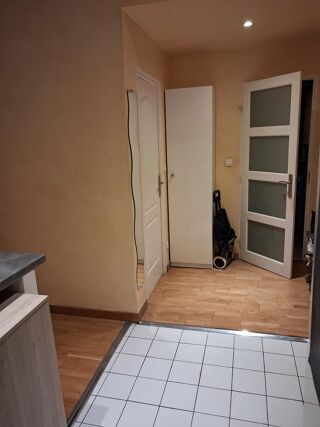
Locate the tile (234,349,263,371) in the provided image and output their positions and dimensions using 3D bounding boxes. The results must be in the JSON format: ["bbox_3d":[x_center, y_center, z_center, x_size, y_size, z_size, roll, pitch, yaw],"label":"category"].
[{"bbox_3d":[0.615,1.022,2.316,0.200,0.010,0.200,1,15,14],"label":"tile"}]

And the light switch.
[{"bbox_3d":[0.796,-0.588,3.840,0.083,0.083,0.013,1,15,14],"label":"light switch"}]

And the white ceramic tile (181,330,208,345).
[{"bbox_3d":[0.272,0.975,2.619,0.200,0.010,0.174,1,15,14],"label":"white ceramic tile"}]

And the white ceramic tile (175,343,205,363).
[{"bbox_3d":[0.222,1.013,2.415,0.200,0.010,0.200,1,15,14],"label":"white ceramic tile"}]

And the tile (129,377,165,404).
[{"bbox_3d":[-0.076,1.115,2.089,0.201,0.010,0.201,1,15,14],"label":"tile"}]

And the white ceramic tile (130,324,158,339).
[{"bbox_3d":[-0.126,0.956,2.692,0.200,0.010,0.175,1,15,14],"label":"white ceramic tile"}]

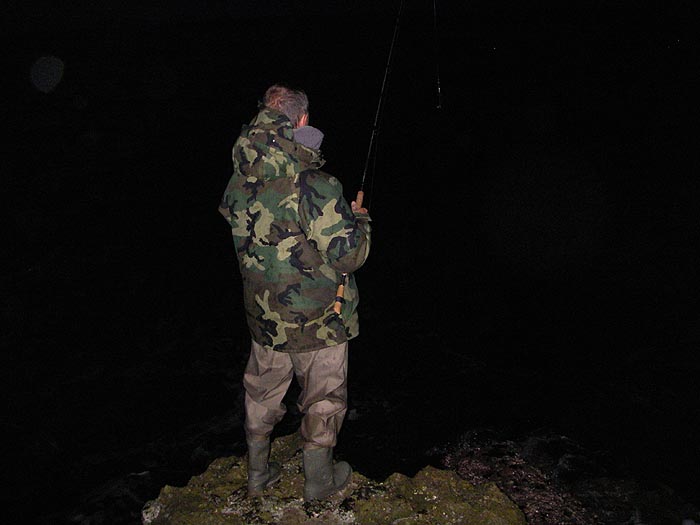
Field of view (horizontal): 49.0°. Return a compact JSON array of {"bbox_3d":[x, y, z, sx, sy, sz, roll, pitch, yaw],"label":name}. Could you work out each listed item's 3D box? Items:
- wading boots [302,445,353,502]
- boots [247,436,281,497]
[{"bbox_3d":[-0.095,0.902,3.432,0.125,0.250,0.280,13,23,40],"label":"wading boots"},{"bbox_3d":[-0.380,0.891,3.487,0.115,0.260,0.280,4,19,18],"label":"boots"}]

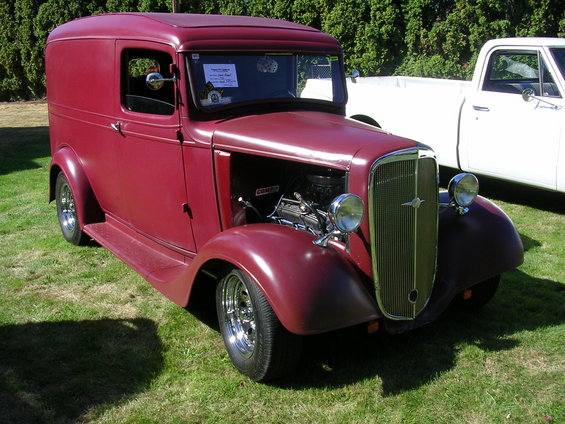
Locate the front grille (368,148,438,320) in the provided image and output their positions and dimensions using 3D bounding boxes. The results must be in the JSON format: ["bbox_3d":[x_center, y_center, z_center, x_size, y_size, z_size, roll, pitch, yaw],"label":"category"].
[{"bbox_3d":[0.662,0.119,3.254,0.522,0.926,0.138,-10,16,-34],"label":"front grille"}]

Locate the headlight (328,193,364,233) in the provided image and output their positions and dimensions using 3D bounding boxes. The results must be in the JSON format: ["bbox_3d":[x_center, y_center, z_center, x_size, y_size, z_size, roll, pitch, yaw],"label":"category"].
[{"bbox_3d":[0.286,0.001,3.000,0.197,0.197,0.163,-10,18,-34],"label":"headlight"}]

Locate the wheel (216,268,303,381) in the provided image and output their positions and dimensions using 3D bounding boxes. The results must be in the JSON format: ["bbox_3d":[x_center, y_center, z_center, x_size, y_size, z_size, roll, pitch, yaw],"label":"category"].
[{"bbox_3d":[-0.130,0.518,3.157,0.202,0.662,0.662,-8,17,-28],"label":"wheel"}]

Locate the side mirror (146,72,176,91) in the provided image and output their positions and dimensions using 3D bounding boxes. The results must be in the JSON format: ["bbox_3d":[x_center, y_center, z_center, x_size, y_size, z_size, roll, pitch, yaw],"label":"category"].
[{"bbox_3d":[-0.710,-0.767,3.648,0.179,0.108,0.079,-3,15,-13],"label":"side mirror"}]

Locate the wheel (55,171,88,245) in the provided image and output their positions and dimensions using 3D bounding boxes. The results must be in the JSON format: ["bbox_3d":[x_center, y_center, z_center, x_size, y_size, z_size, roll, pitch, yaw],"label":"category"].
[{"bbox_3d":[-1.727,-0.057,5.321,0.217,0.650,0.650,-10,18,-34],"label":"wheel"}]

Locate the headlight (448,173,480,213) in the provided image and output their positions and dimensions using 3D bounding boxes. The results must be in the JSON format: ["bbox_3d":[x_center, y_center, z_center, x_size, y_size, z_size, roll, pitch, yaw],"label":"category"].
[{"bbox_3d":[0.989,-0.127,3.483,0.197,0.197,0.163,-10,18,-34],"label":"headlight"}]

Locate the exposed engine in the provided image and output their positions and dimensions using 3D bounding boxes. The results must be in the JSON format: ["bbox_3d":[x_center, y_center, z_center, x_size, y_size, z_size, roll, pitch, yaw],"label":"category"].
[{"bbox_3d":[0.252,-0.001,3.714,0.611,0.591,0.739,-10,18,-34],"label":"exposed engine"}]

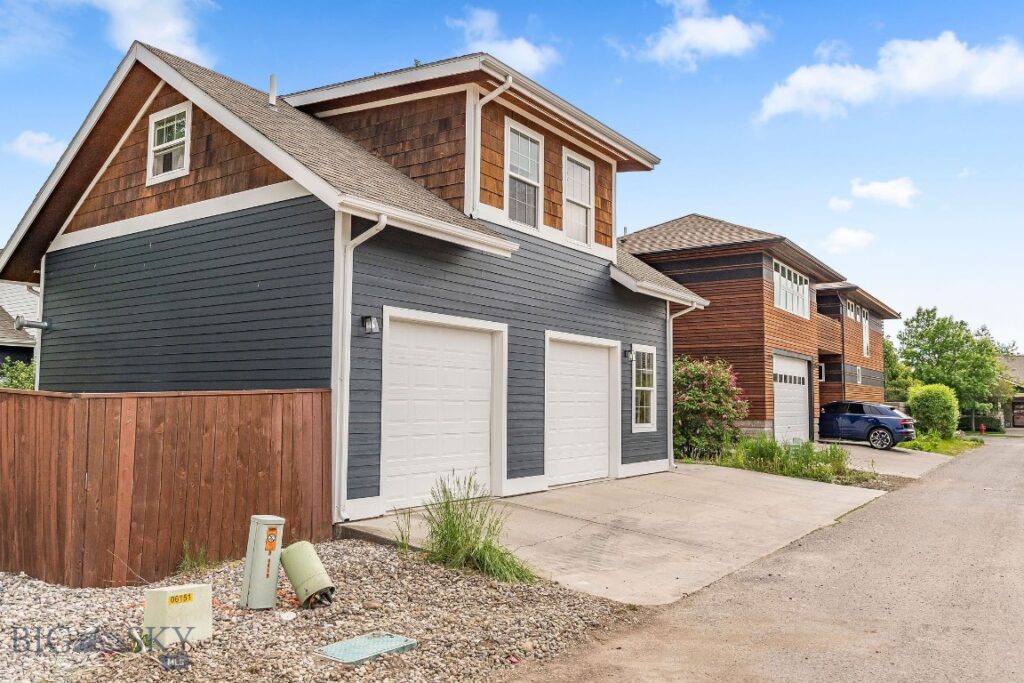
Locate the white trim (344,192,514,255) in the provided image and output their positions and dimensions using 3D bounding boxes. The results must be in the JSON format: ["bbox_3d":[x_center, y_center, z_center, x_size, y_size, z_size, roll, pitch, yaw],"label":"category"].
[{"bbox_3d":[-0.898,-1.390,9.568,0.140,0.170,3.220,-3,-6,35],"label":"white trim"}]

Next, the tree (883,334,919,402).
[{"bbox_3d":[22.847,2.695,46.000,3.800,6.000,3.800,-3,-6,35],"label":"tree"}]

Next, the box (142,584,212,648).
[{"bbox_3d":[-2.326,1.903,5.355,0.310,0.370,0.330,-8,-10,36],"label":"box"}]

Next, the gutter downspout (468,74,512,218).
[{"bbox_3d":[-0.283,-2.789,11.011,0.620,2.000,0.100,-3,-6,35],"label":"gutter downspout"}]

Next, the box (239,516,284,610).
[{"bbox_3d":[-2.016,1.762,6.227,0.240,0.720,0.250,0,-6,45],"label":"box"}]

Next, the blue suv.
[{"bbox_3d":[12.669,3.203,29.559,4.980,1.690,2.000,-3,-6,35],"label":"blue suv"}]

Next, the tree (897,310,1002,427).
[{"bbox_3d":[30.257,1.863,53.000,7.000,8.700,7.300,-3,-6,35],"label":"tree"}]

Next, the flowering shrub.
[{"bbox_3d":[5.242,1.752,20.700,2.300,2.800,2.400,-3,-6,35],"label":"flowering shrub"}]

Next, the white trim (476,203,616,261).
[{"bbox_3d":[0.740,-1.757,12.901,0.050,0.250,4.400,-3,-6,35],"label":"white trim"}]

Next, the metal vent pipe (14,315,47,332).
[{"bbox_3d":[-8.044,-0.287,12.887,0.230,0.230,0.440,-3,-5,35],"label":"metal vent pipe"}]

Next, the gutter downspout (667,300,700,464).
[{"bbox_3d":[3.641,0.926,16.290,0.620,3.500,0.100,-3,-6,35],"label":"gutter downspout"}]

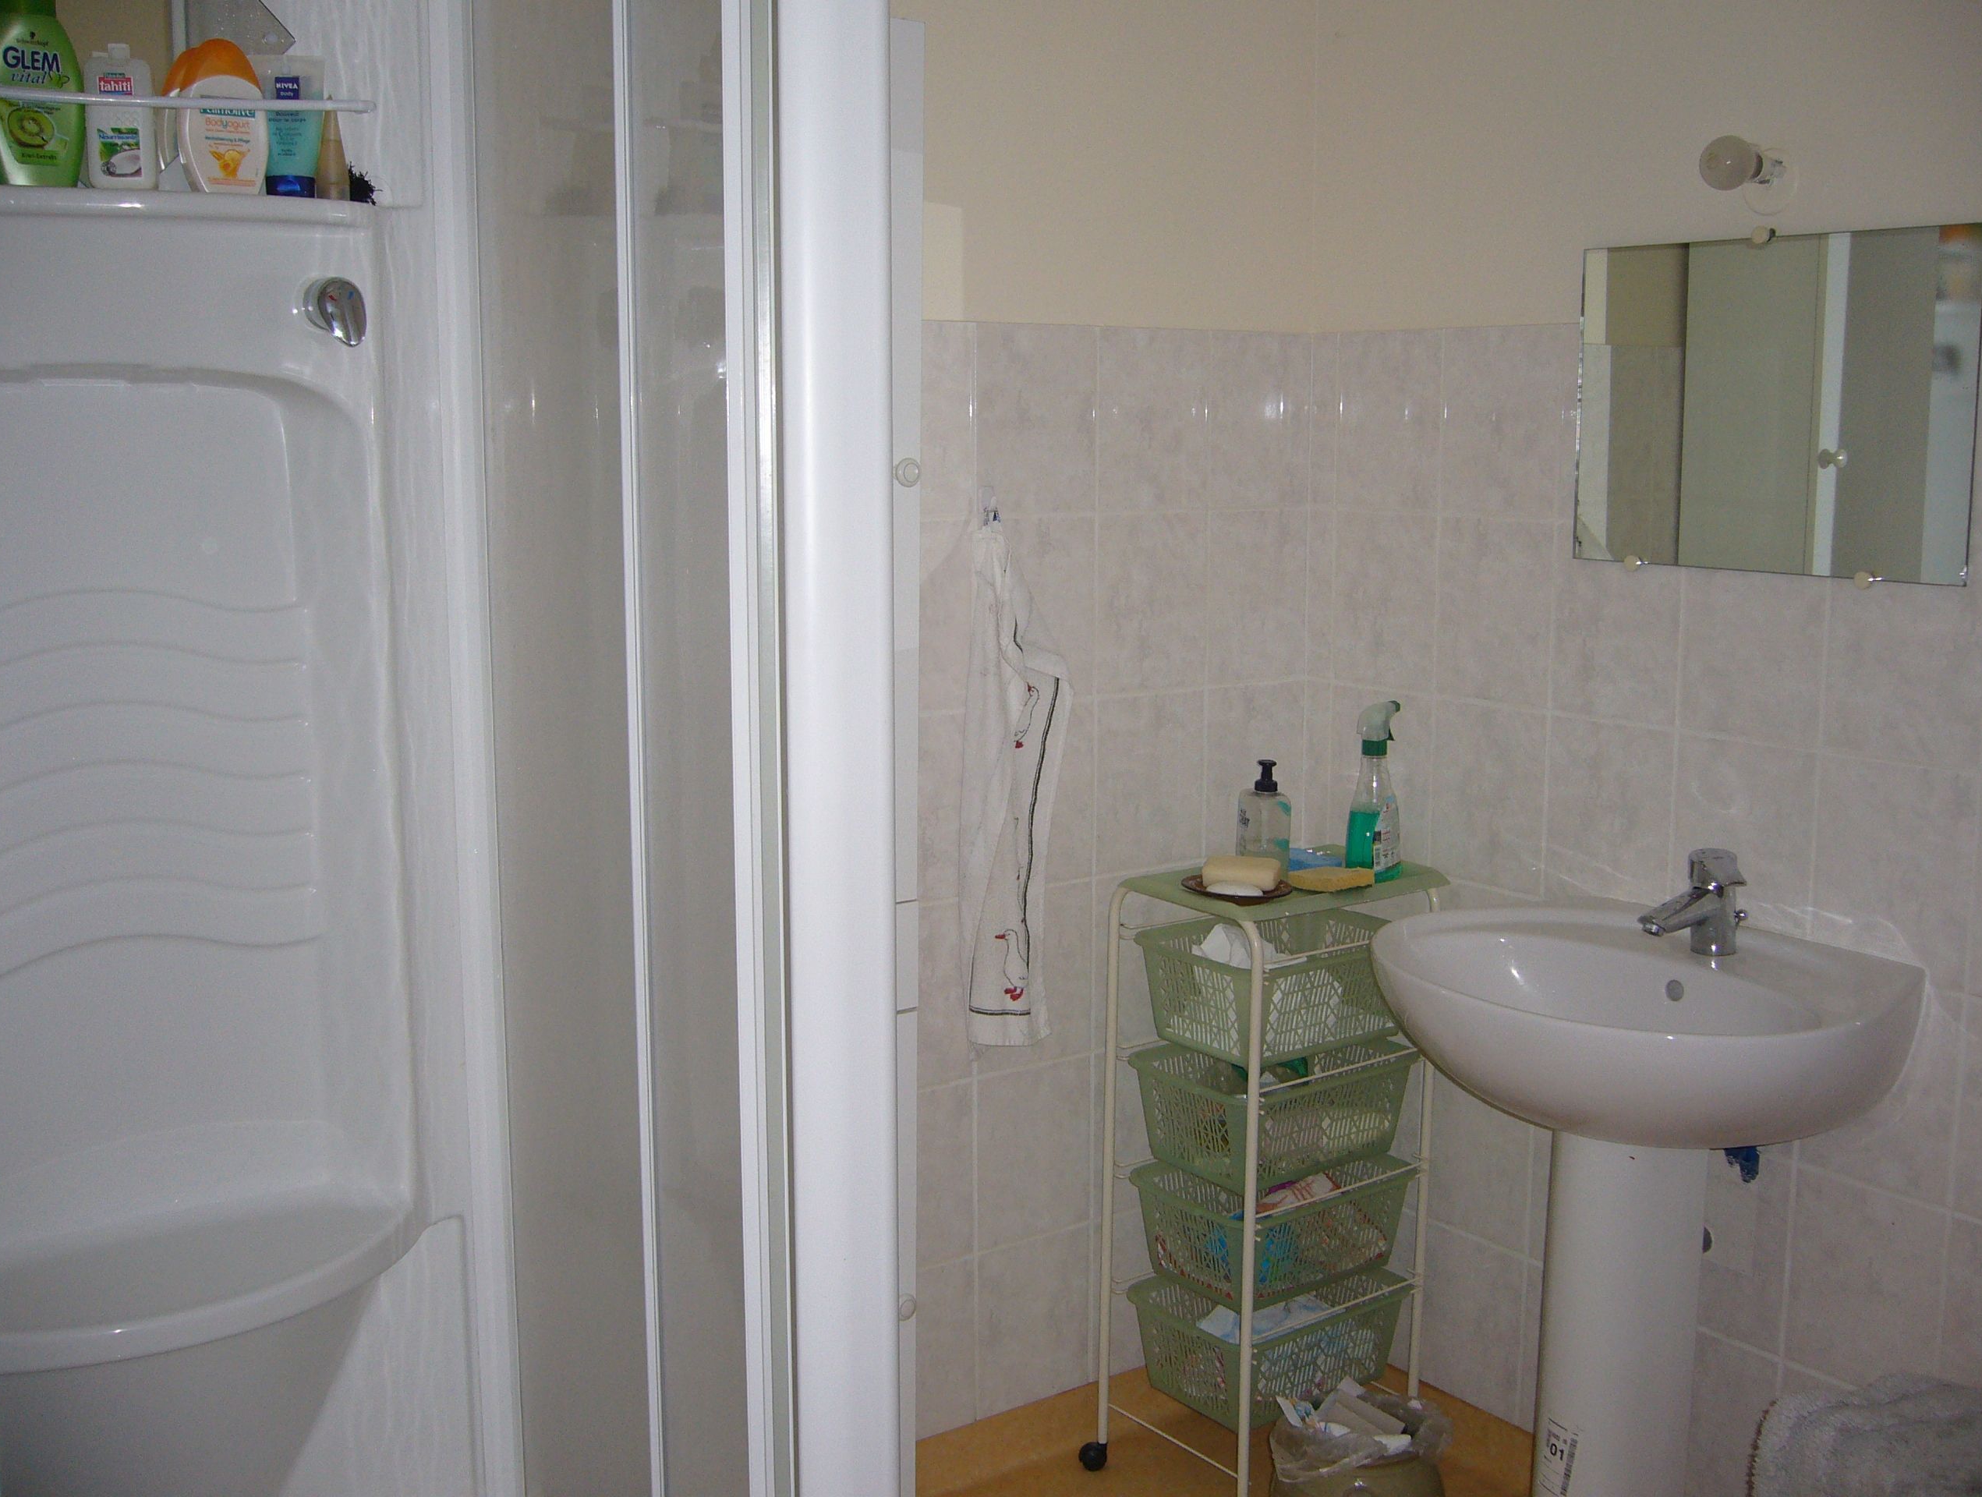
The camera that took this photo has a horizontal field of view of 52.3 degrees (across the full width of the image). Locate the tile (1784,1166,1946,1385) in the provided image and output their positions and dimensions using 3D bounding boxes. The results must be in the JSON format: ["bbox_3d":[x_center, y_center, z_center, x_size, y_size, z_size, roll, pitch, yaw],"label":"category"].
[{"bbox_3d":[1.023,0.634,2.361,0.010,0.250,0.200,-7,11,-35],"label":"tile"}]

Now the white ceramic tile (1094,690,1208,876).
[{"bbox_3d":[0.223,0.047,2.869,0.200,0.250,0.010,-6,11,-35],"label":"white ceramic tile"}]

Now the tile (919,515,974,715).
[{"bbox_3d":[-0.105,-0.163,2.584,0.200,0.250,0.010,-7,11,-35],"label":"tile"}]

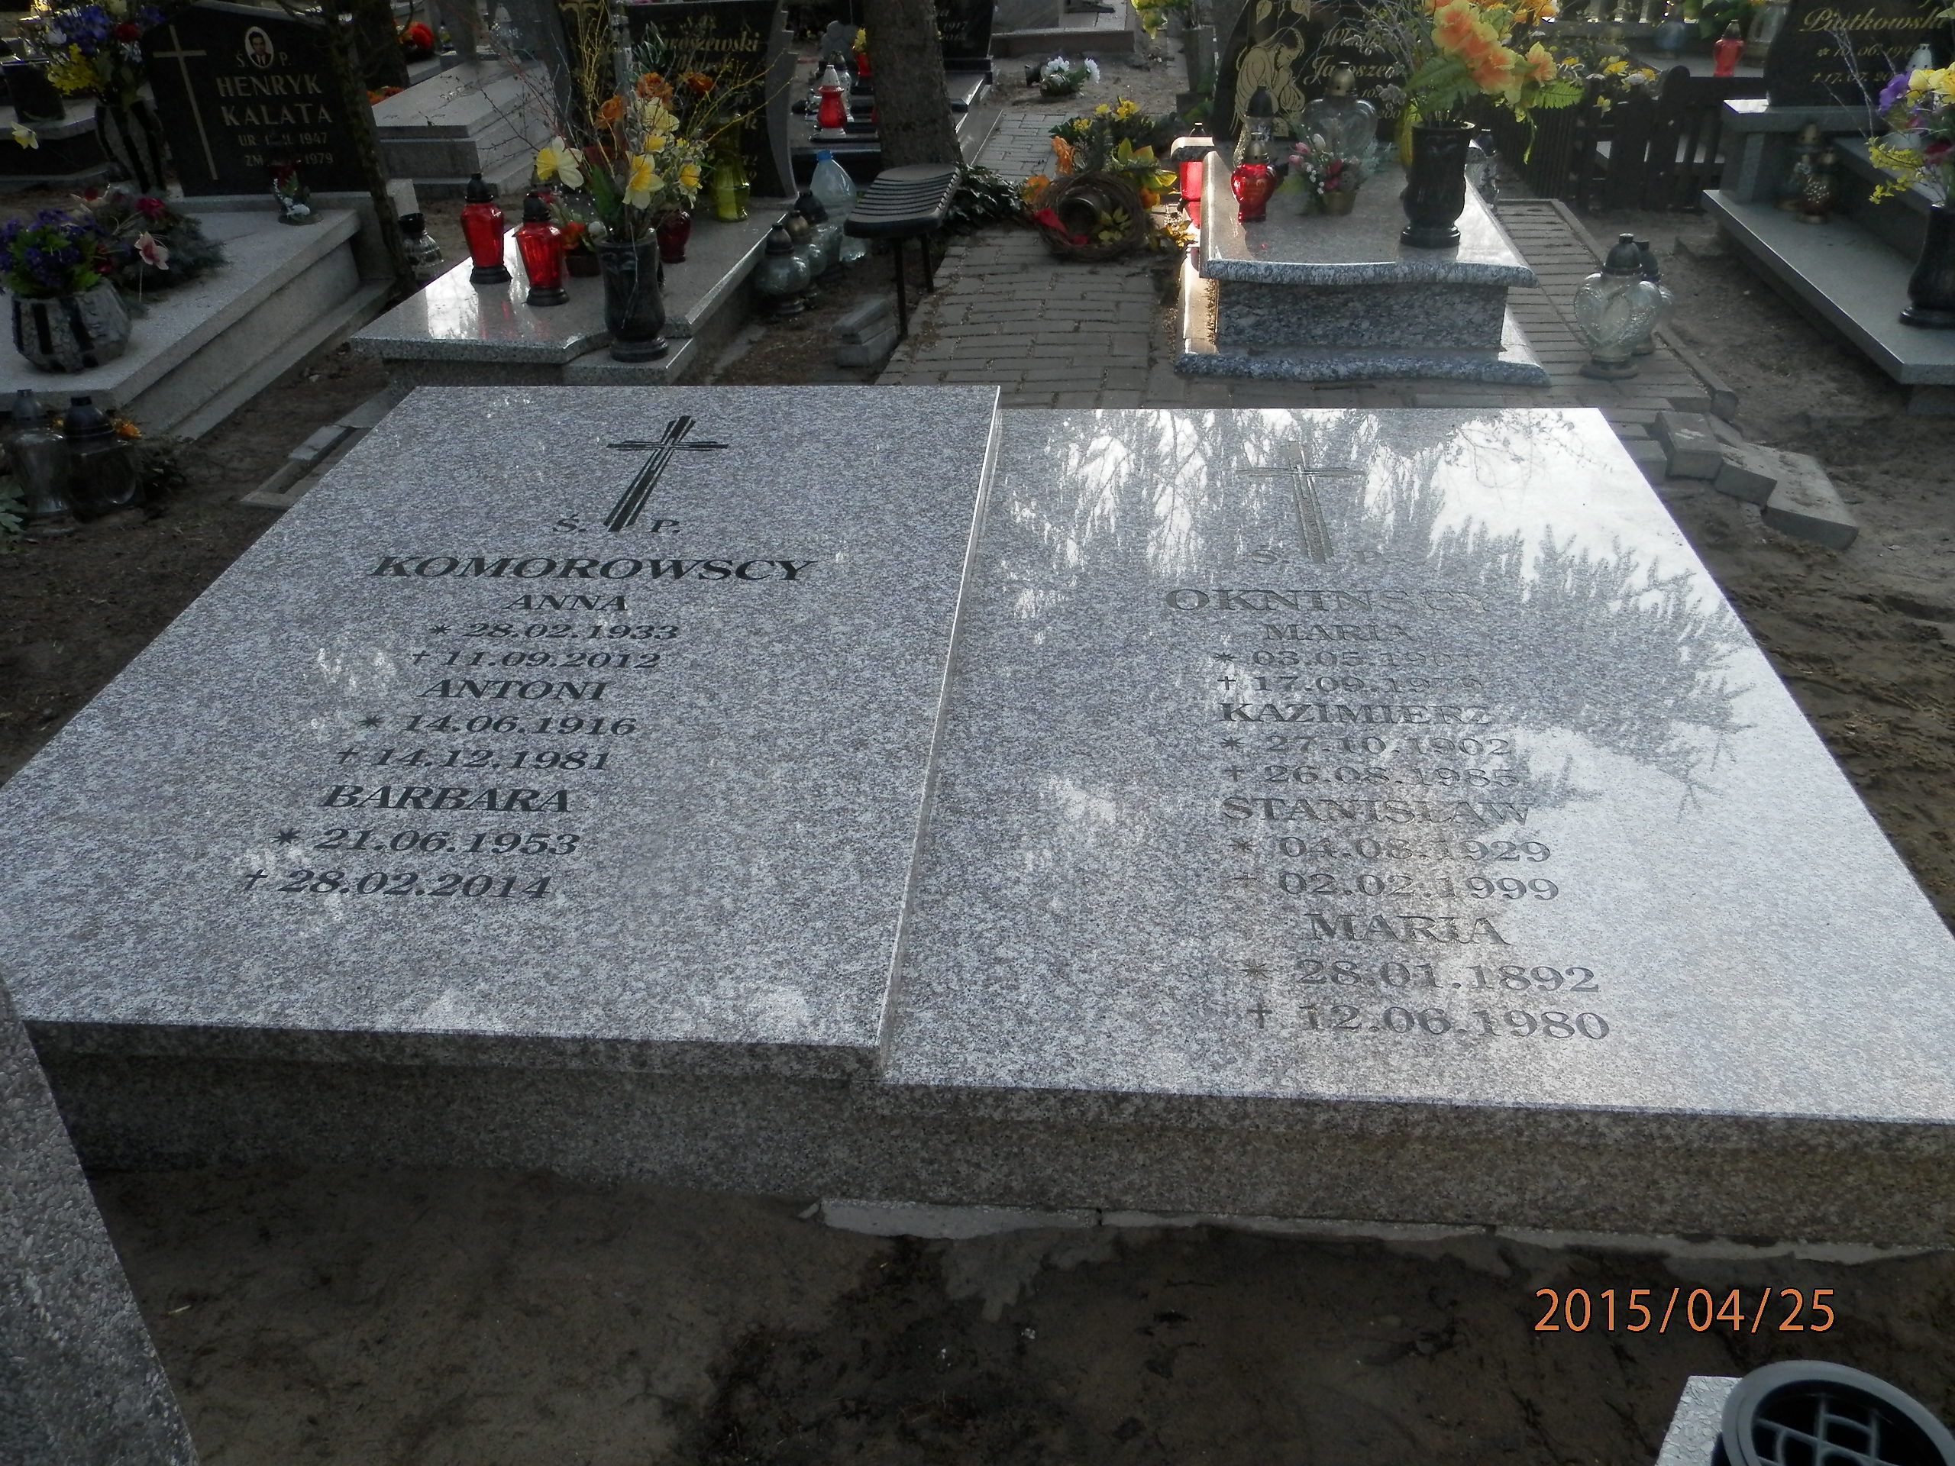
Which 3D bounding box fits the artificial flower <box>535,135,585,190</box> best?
[{"bbox_3d":[-0.964,-1.317,3.650,0.070,0.110,0.105,-25,38,-33],"label":"artificial flower"}]

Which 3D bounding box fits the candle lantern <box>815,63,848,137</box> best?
[{"bbox_3d":[-0.526,-2.281,5.689,0.118,0.235,0.118,-1,31,0],"label":"candle lantern"}]

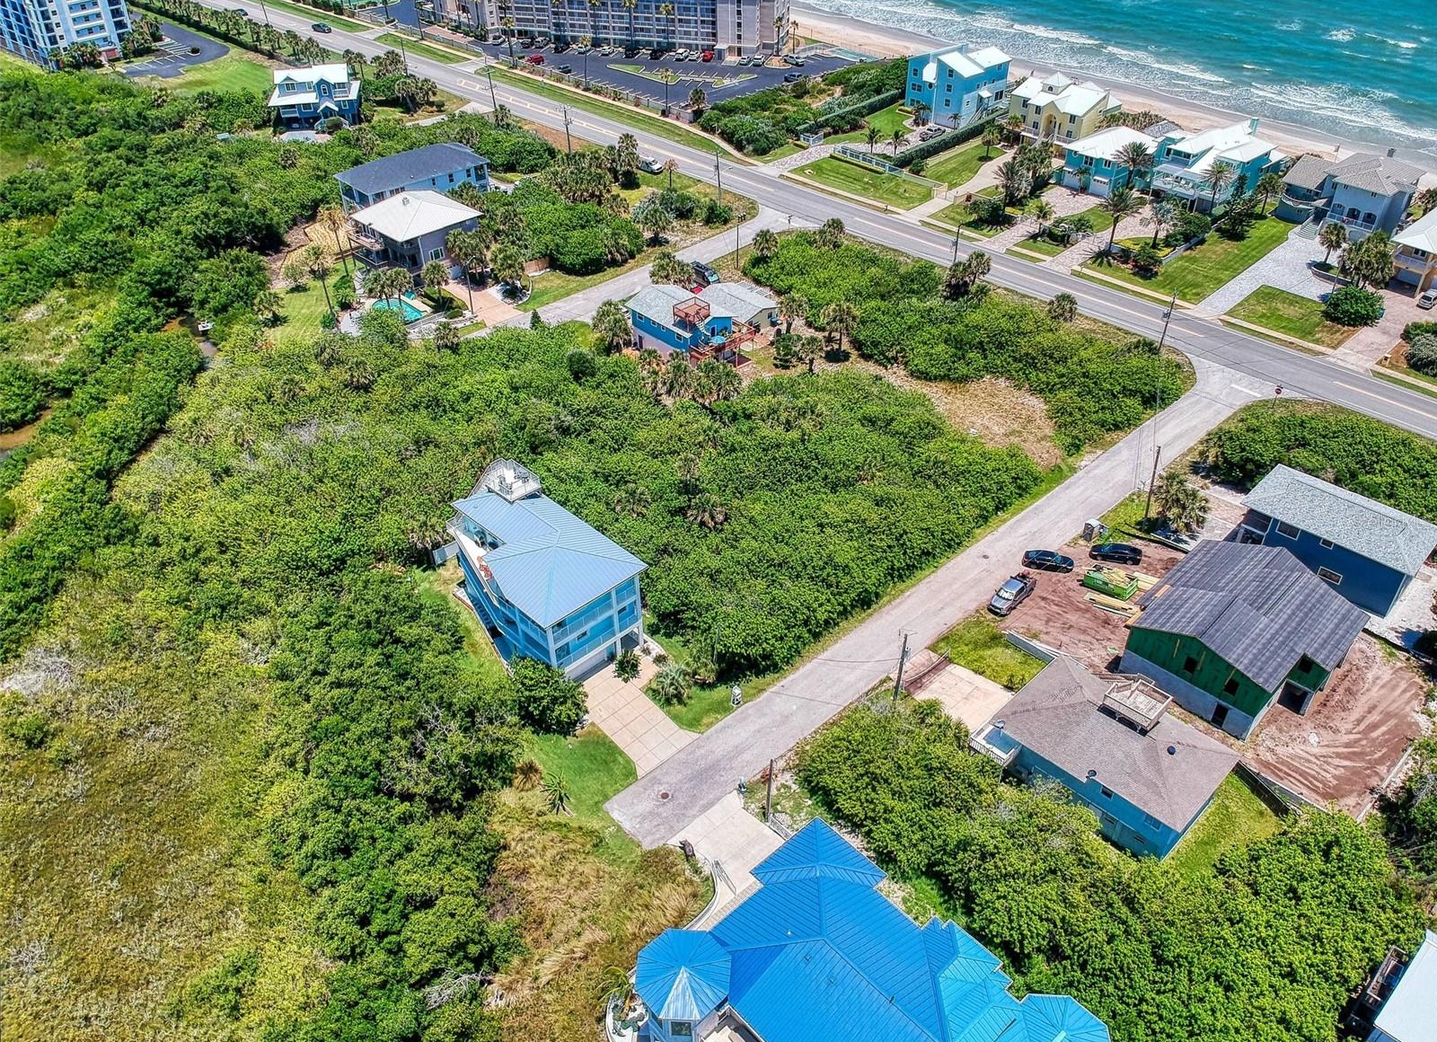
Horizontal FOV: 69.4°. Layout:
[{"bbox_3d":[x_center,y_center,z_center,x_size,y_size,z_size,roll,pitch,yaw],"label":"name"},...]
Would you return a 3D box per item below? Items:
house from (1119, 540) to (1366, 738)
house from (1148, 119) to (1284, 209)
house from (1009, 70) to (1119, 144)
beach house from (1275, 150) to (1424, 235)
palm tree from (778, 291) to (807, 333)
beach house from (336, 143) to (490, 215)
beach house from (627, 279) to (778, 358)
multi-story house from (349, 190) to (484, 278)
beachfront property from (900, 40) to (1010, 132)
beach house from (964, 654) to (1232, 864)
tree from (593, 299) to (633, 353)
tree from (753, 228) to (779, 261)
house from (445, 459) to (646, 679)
[{"bbox_3d":[43.193,9.256,86.047,15.100,7.600,14.300,-31,46,-33],"label":"house"},{"bbox_3d":[80.392,-57.537,166.796,22.795,9.894,11.446,-31,47,-33],"label":"house"},{"bbox_3d":[62.734,-75.833,190.171,15.700,12.300,18.300,-27,44,-30],"label":"house"},{"bbox_3d":[95.680,-50.940,157.489,17.000,11.100,17.600,-27,44,-30],"label":"beach house"},{"bbox_3d":[9.531,-27.451,137.410,3.940,5.516,3.940,0,38,0],"label":"palm tree"},{"bbox_3d":[-50.132,-56.508,171.789,21.854,8.722,12.348,-31,47,-33],"label":"beach house"},{"bbox_3d":[-0.495,-27.117,135.040,18.200,7.700,15.100,-30,46,-32],"label":"beach house"},{"bbox_3d":[-44.377,-42.564,154.295,14.900,10.500,14.700,-31,46,-33],"label":"multi-story house"},{"bbox_3d":[46.881,-87.238,205.538,19.000,12.000,17.000,-28,45,-30],"label":"beachfront property"},{"bbox_3d":[30.154,17.562,80.529,10.900,7.300,15.500,-31,47,-33],"label":"beach house"},{"bbox_3d":[-13.393,-25.277,134.301,4.752,7.029,4.752,0,38,0],"label":"tree"},{"bbox_3d":[7.166,-41.245,154.786,3.822,5.096,3.822,0,38,0],"label":"tree"},{"bbox_3d":[-16.264,4.212,90.254,10.800,12.600,19.500,-31,46,-33],"label":"house"}]

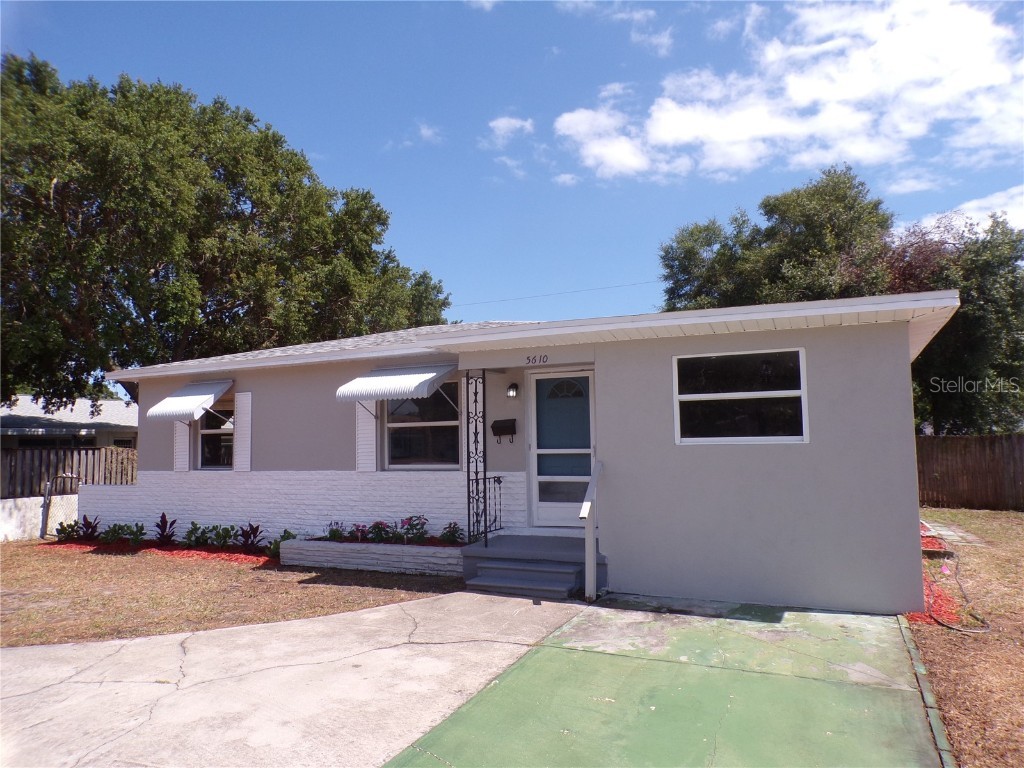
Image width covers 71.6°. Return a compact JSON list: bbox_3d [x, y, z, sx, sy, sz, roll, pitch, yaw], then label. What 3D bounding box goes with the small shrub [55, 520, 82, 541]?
[{"bbox_3d":[-8.245,2.724,13.200,0.520,0.380,0.500,-3,-5,26],"label":"small shrub"}]

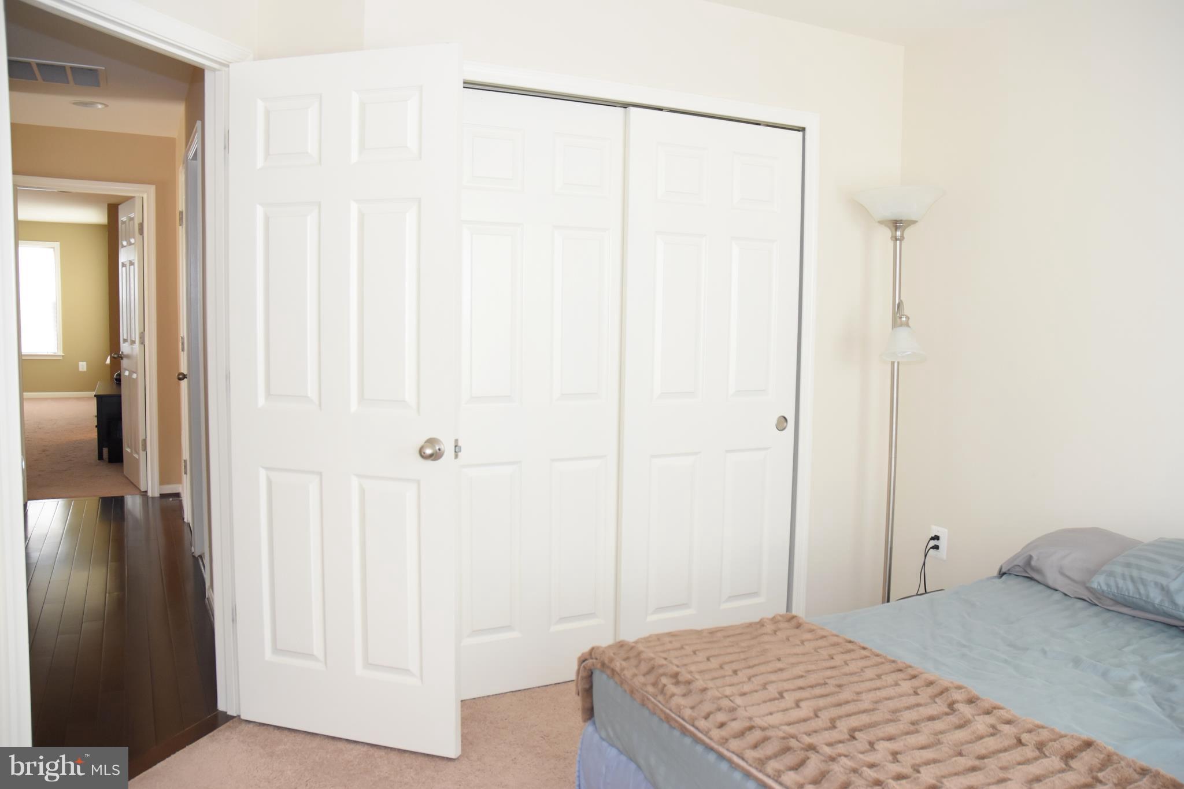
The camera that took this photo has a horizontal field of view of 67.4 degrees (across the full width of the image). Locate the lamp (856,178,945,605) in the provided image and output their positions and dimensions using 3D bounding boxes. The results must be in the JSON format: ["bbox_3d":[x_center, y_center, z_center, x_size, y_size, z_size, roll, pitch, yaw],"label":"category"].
[{"bbox_3d":[1.134,0.142,3.347,0.318,1.800,0.350,1,4,4],"label":"lamp"}]

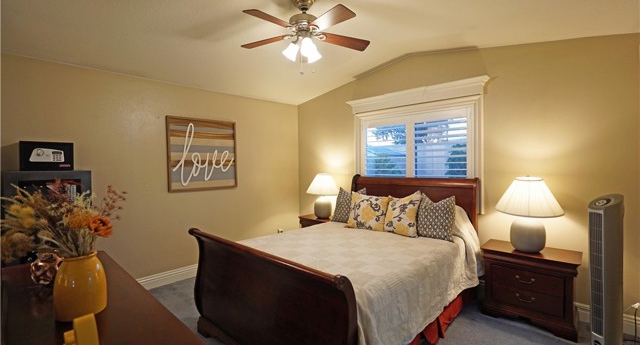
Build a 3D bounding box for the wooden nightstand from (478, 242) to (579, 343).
[{"bbox_3d":[1.880,1.012,2.555,0.680,0.620,0.390,1,3,42],"label":"wooden nightstand"}]

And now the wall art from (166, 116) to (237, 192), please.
[{"bbox_3d":[-1.486,-0.235,3.696,0.035,0.911,0.905,1,3,44],"label":"wall art"}]

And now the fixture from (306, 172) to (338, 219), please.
[{"bbox_3d":[0.050,0.345,4.181,0.475,0.660,0.475,-1,2,0],"label":"fixture"}]

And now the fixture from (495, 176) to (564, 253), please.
[{"bbox_3d":[1.840,0.367,2.512,0.485,0.670,0.485,1,3,42],"label":"fixture"}]

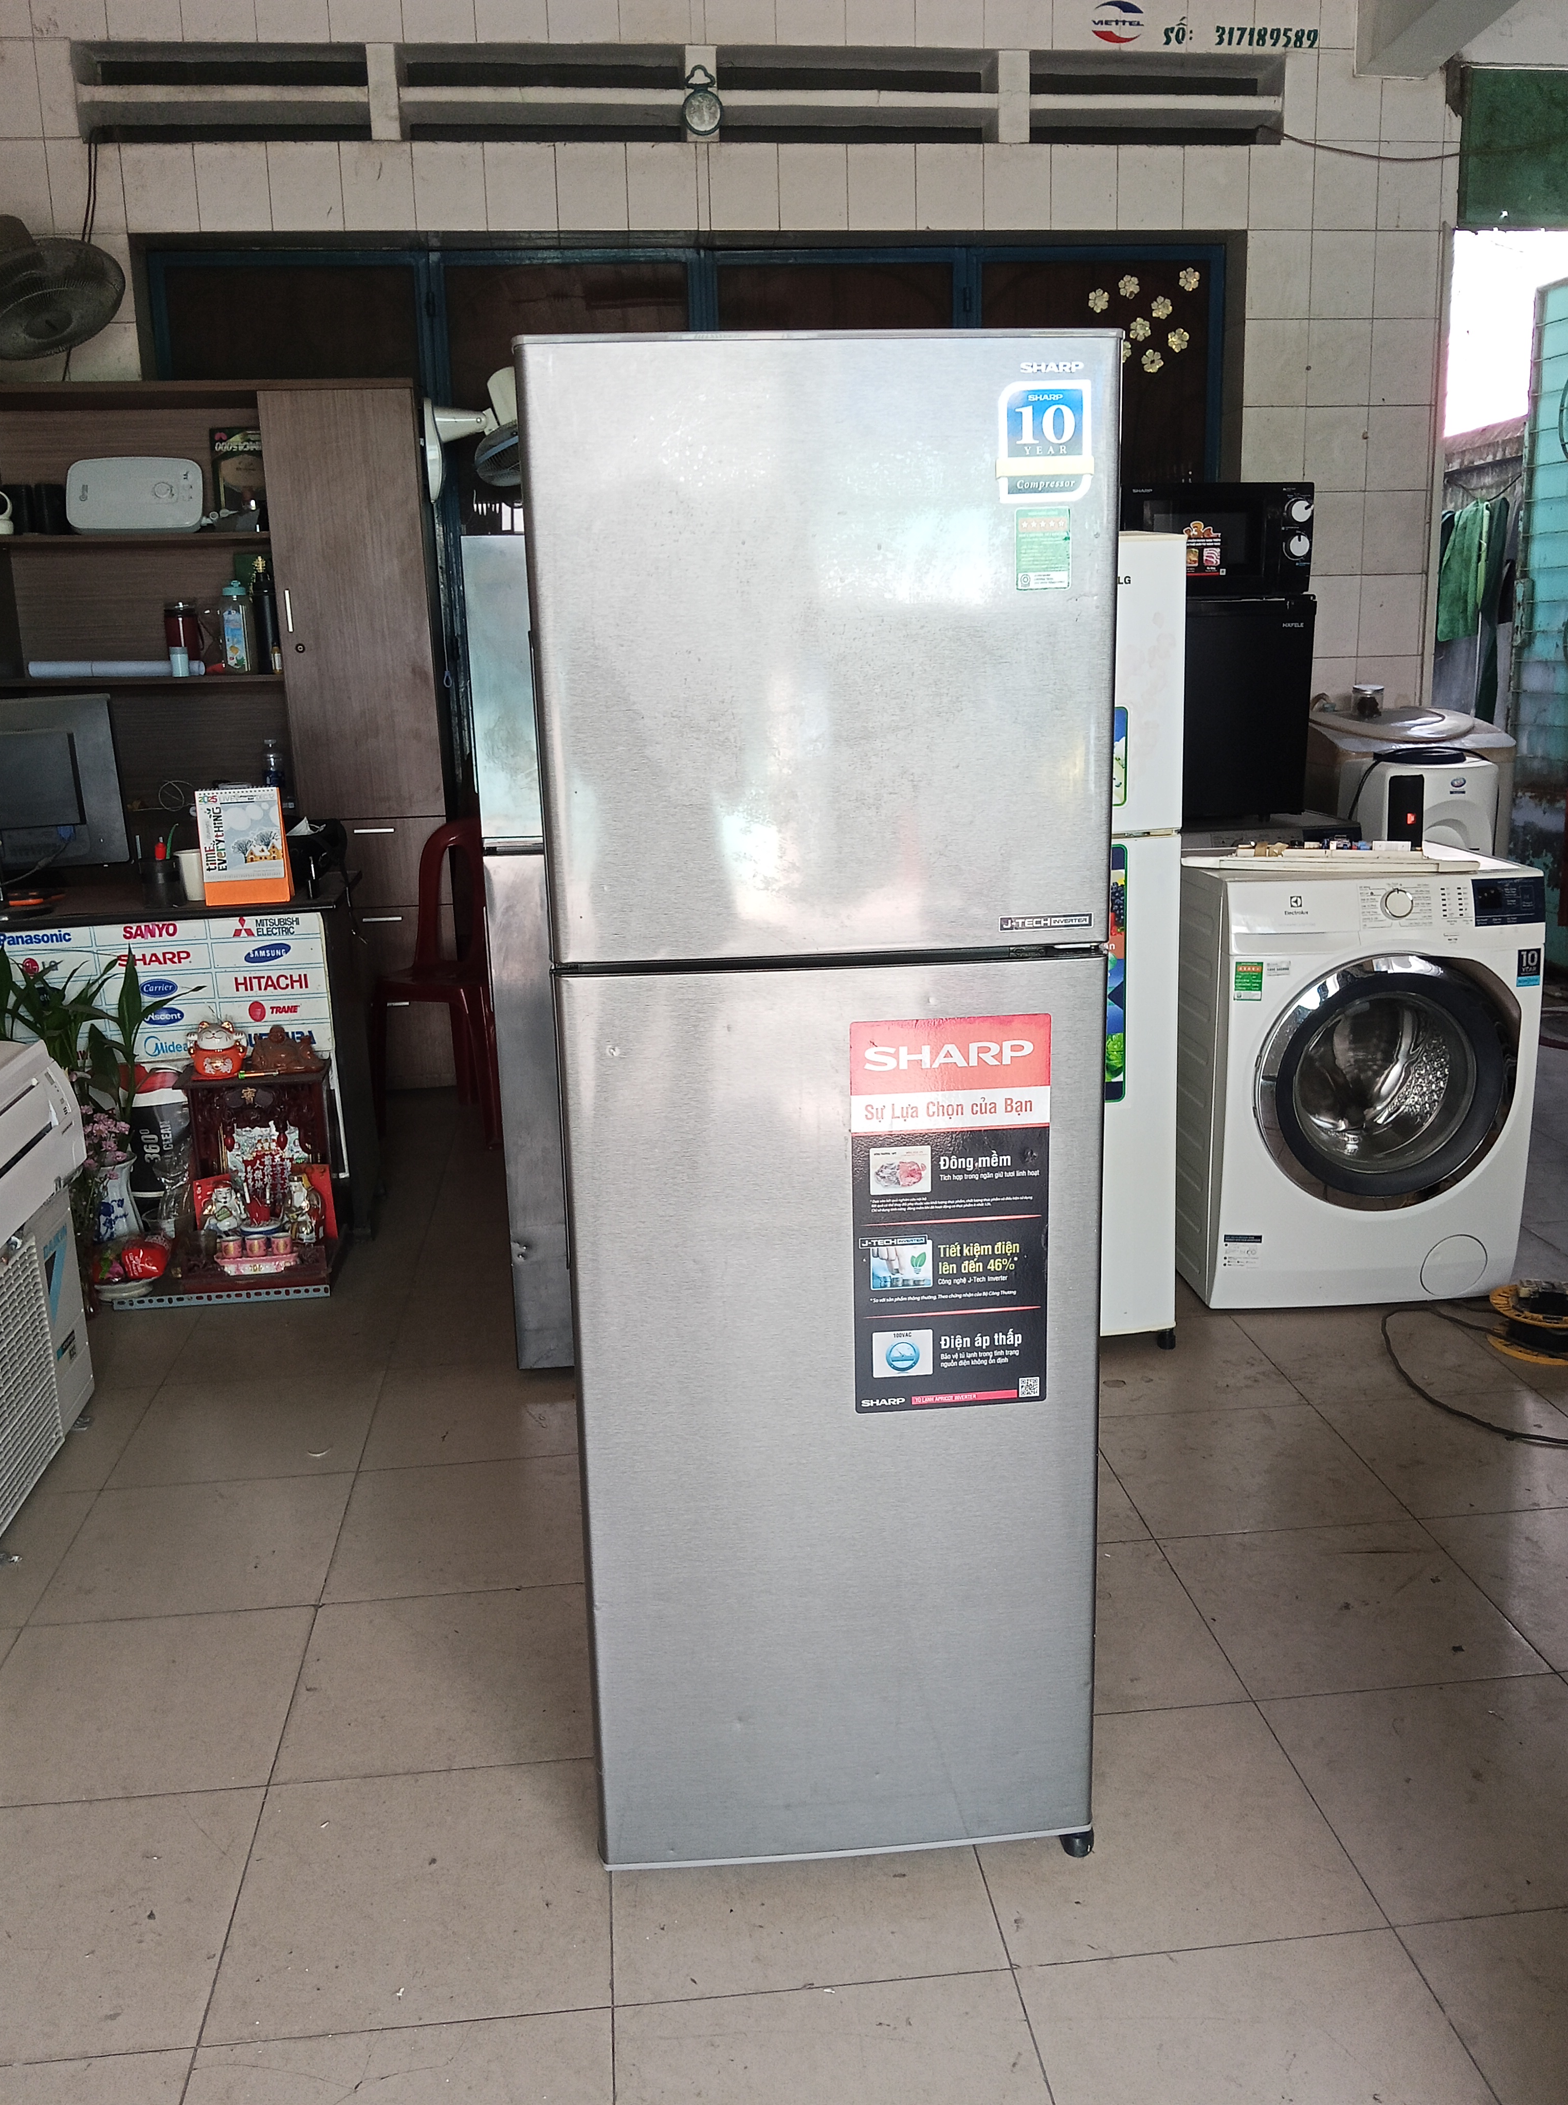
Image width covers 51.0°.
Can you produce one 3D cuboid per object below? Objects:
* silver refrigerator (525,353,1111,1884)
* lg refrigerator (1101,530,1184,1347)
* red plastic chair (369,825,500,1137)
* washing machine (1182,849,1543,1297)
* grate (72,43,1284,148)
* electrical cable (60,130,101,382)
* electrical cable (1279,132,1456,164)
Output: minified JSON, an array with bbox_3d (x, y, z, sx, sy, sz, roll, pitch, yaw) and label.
[{"bbox_3d":[0.023,0.071,1.943,0.540,1.580,0.620,-3,14,-4],"label":"silver refrigerator"},{"bbox_3d":[0.405,-0.211,3.208,0.550,1.480,0.600,-3,14,-7],"label":"lg refrigerator"},{"bbox_3d":[-0.939,-0.212,4.778,0.410,0.840,0.480,2,14,13],"label":"red plastic chair"},{"bbox_3d":[1.155,0.031,3.510,0.610,0.860,0.600,-2,14,-3],"label":"washing machine"},{"bbox_3d":[-0.257,-2.885,4.997,3.570,0.270,0.150,-3,14,-6],"label":"grate"},{"bbox_3d":[-2.076,-2.335,4.827,0.140,0.680,0.050,-3,14,-6],"label":"electrical cable"},{"bbox_3d":[1.845,-2.840,5.142,0.580,0.100,0.050,-3,14,-6],"label":"electrical cable"}]

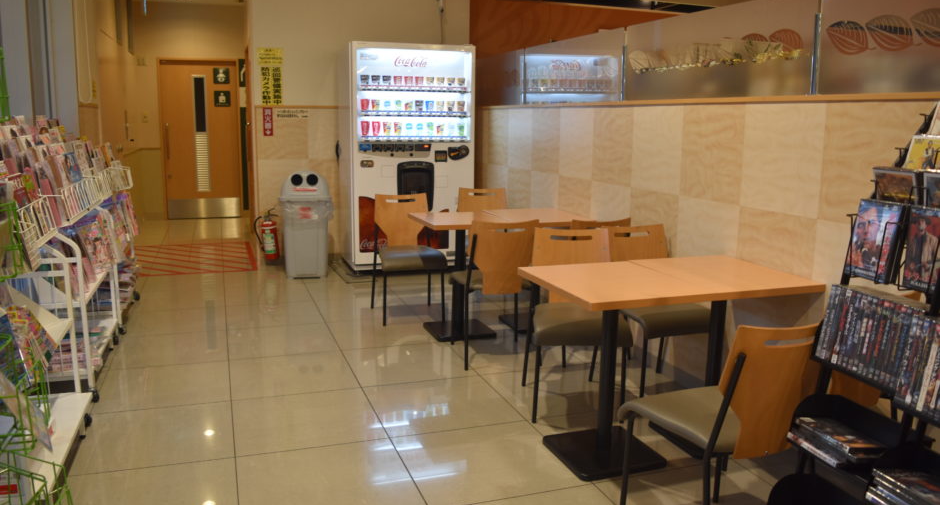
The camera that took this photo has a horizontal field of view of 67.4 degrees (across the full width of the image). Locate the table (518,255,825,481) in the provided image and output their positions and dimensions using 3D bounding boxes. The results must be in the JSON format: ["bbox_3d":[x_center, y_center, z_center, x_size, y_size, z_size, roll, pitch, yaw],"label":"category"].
[{"bbox_3d":[0.742,0.433,2.746,0.980,0.700,0.595,-3,11,-20],"label":"table"}]

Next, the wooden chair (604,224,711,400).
[{"bbox_3d":[0.875,0.294,3.249,0.430,0.770,0.520,-3,11,-20],"label":"wooden chair"}]

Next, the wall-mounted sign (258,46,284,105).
[{"bbox_3d":[-1.612,-1.428,5.720,0.205,0.475,0.015,-3,11,-20],"label":"wall-mounted sign"}]

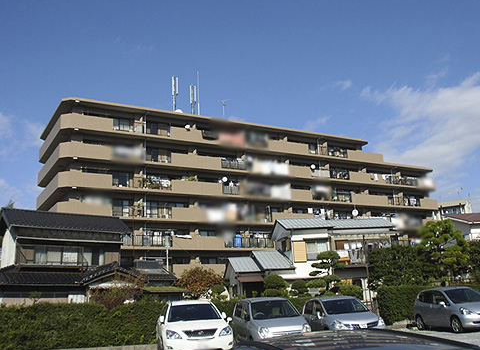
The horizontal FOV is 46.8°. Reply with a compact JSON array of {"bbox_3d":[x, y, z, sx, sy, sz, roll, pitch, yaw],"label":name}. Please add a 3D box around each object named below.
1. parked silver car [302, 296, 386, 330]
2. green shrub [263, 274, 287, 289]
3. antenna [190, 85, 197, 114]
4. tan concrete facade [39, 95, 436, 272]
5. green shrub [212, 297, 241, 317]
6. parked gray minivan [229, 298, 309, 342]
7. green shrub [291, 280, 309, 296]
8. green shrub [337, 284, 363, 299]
[{"bbox_3d":[3.195,4.677,17.683,1.700,1.540,4.200,0,-12,-9],"label":"parked silver car"},{"bbox_3d":[1.484,4.581,23.860,1.000,0.720,1.000,-2,-12,0],"label":"green shrub"},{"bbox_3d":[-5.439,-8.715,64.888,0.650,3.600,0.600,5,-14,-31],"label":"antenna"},{"bbox_3d":[2.711,5.561,68.767,52.000,20.400,11.500,5,-14,-31],"label":"tan concrete facade"},{"bbox_3d":[-0.478,4.712,19.652,1.050,0.850,0.900,1,-13,-15],"label":"green shrub"},{"bbox_3d":[0.931,4.622,17.101,1.690,1.630,3.950,0,-13,-12],"label":"parked gray minivan"},{"bbox_3d":[2.605,4.926,24.286,0.800,0.720,0.800,-2,-12,0],"label":"green shrub"},{"bbox_3d":[4.685,5.027,23.734,1.150,0.850,1.150,1,-13,-15],"label":"green shrub"}]

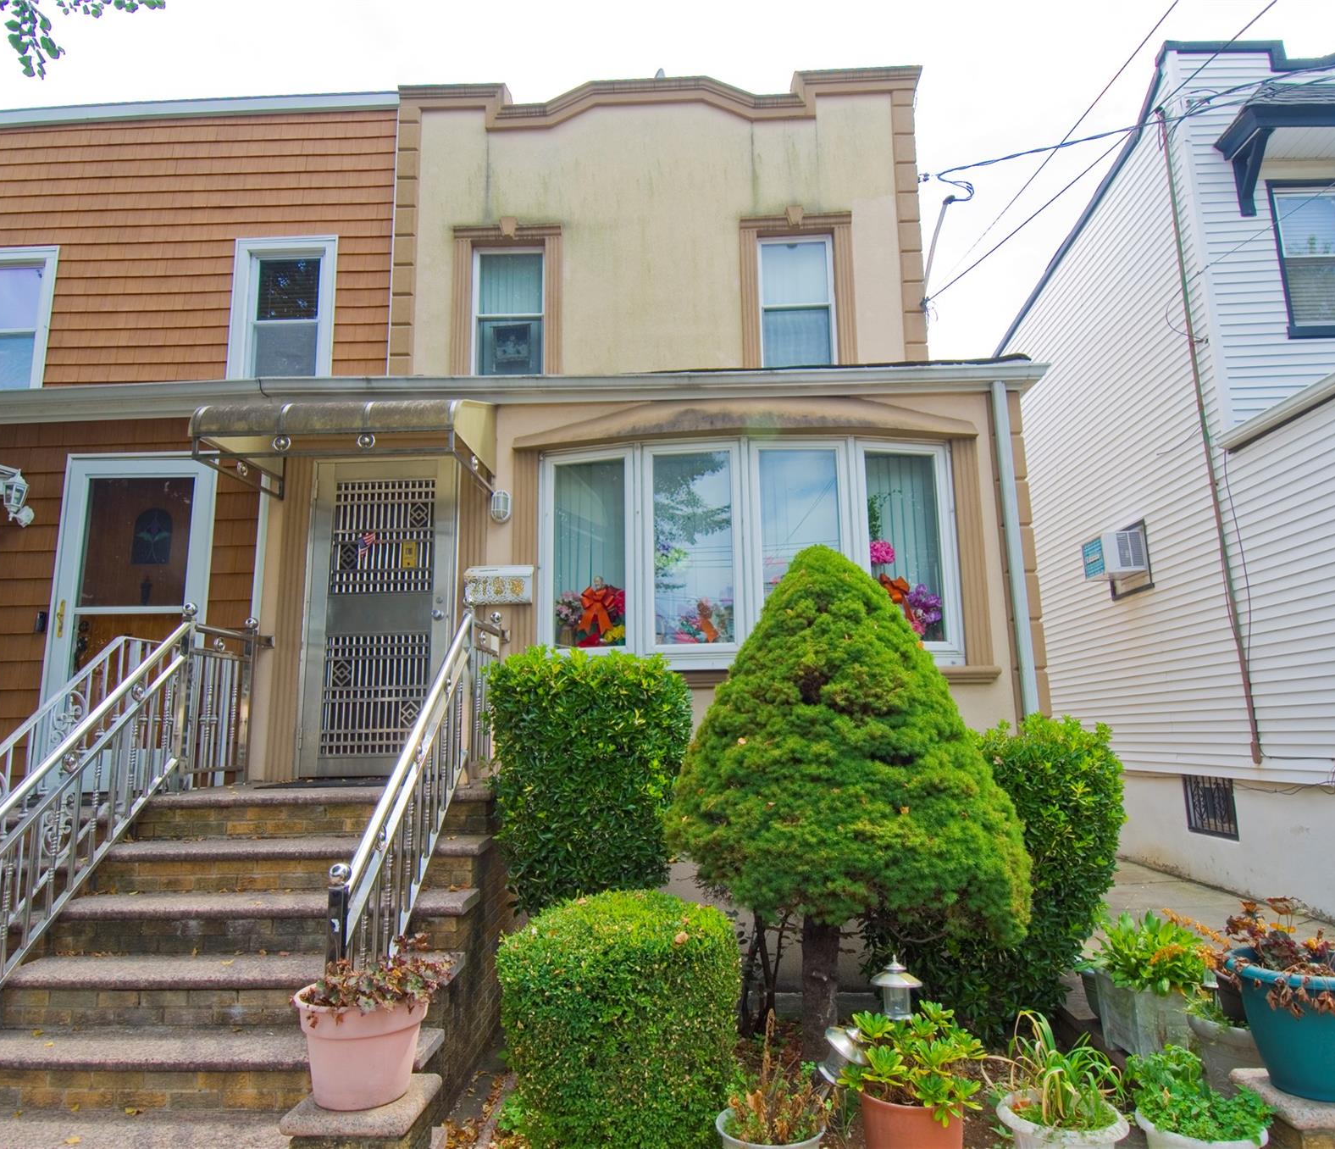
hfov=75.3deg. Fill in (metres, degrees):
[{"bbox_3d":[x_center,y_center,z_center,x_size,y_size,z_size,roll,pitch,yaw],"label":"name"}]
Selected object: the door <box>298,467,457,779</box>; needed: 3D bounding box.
[{"bbox_3d":[-1.850,0.251,5.528,0.930,2.050,0.090,-1,-10,2],"label":"door"}]

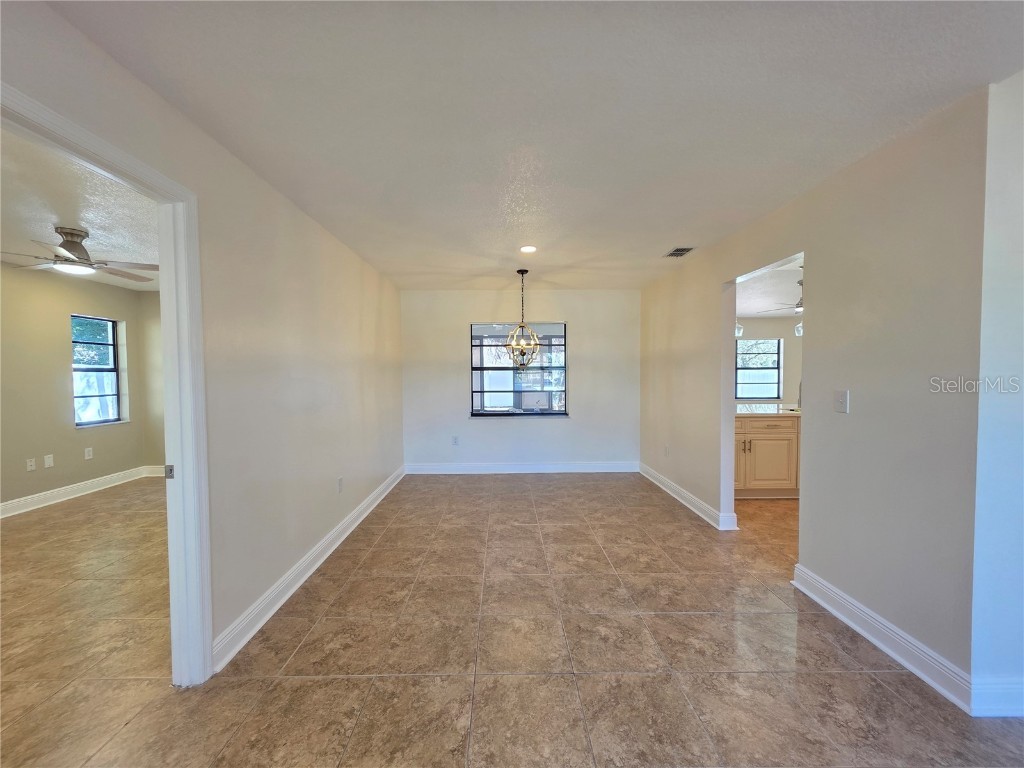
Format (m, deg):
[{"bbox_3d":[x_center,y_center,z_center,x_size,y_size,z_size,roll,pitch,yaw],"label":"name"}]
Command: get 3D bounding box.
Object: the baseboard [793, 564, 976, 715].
[{"bbox_3d":[1.784,1.200,1.950,0.025,0.140,0.960,0,1,-1],"label":"baseboard"}]

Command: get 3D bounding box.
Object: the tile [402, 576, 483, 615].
[{"bbox_3d":[-0.401,1.302,2.366,0.448,0.015,0.421,0,2,-1],"label":"tile"}]

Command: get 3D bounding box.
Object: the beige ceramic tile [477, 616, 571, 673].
[{"bbox_3d":[0.054,1.280,1.904,0.432,0.010,0.422,0,1,-1],"label":"beige ceramic tile"}]

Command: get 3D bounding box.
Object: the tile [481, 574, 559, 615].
[{"bbox_3d":[0.047,1.303,2.376,0.448,0.015,0.421,0,2,-1],"label":"tile"}]

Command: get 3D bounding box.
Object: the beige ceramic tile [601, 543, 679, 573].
[{"bbox_3d":[0.934,1.290,2.815,0.448,0.015,0.421,0,2,-1],"label":"beige ceramic tile"}]

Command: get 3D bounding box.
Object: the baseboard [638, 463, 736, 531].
[{"bbox_3d":[1.853,1.162,4.265,0.155,0.151,1.921,0,2,-1],"label":"baseboard"}]

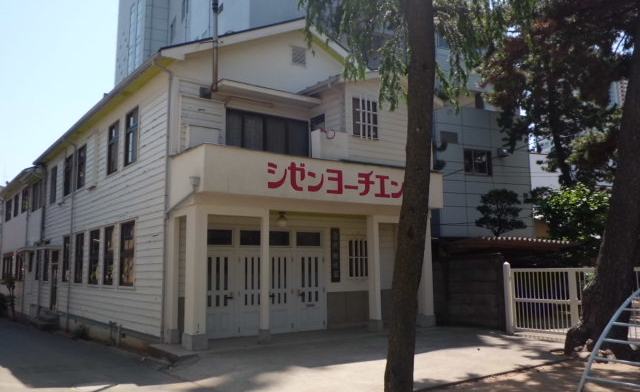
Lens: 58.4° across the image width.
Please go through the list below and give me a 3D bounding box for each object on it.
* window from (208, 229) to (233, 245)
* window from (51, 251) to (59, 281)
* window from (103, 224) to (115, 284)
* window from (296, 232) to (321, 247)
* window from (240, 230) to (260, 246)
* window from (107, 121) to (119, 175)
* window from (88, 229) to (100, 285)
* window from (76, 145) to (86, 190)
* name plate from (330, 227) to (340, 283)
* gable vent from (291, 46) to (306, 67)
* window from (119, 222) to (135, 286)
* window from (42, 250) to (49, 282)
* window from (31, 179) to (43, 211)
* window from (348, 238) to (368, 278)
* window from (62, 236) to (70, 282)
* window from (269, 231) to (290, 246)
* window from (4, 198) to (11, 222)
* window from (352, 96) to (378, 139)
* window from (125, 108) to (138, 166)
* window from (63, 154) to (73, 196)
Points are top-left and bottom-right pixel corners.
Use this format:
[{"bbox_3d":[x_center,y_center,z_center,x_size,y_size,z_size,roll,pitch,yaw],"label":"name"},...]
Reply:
[{"bbox_3d":[-2.493,1.027,14.043,0.767,0.376,0.100,4,-9,-35],"label":"window"},{"bbox_3d":[-10.748,2.839,23.261,0.120,1.236,1.133,4,-9,-35],"label":"window"},{"bbox_3d":[-6.247,1.769,16.974,0.120,1.705,0.979,4,-9,-35],"label":"window"},{"bbox_3d":[-0.295,1.146,15.135,0.775,0.385,0.080,5,-9,-35],"label":"window"},{"bbox_3d":[-1.683,1.046,14.161,0.628,0.377,0.080,5,-9,-35],"label":"window"},{"bbox_3d":[-6.230,-1.430,17.292,0.120,1.519,1.045,4,-9,-35],"label":"window"},{"bbox_3d":[-7.210,1.953,18.324,0.120,1.720,1.184,4,-9,-35],"label":"window"},{"bbox_3d":[-8.375,-1.010,20.151,0.100,1.433,1.344,5,-9,-35],"label":"window"},{"bbox_3d":[0.435,1.613,15.553,0.305,1.453,0.050,5,-9,-35],"label":"name plate"},{"bbox_3d":[-0.563,-3.788,15.595,0.458,0.470,0.080,5,-9,-35],"label":"gable vent"},{"bbox_3d":[-4.909,1.476,14.561,0.120,1.659,1.280,4,-9,-35],"label":"window"},{"bbox_3d":[-11.679,2.945,24.420,0.100,1.356,1.040,5,-9,-35],"label":"window"},{"bbox_3d":[-13.706,-0.021,27.772,0.120,1.411,2.472,4,-9,-35],"label":"window"},{"bbox_3d":[1.024,1.643,15.137,0.757,1.057,0.120,4,-9,-35],"label":"window"},{"bbox_3d":[-9.526,2.389,21.571,0.120,1.679,1.009,4,-9,-35],"label":"window"},{"bbox_3d":[-1.009,1.025,13.754,0.640,0.364,0.120,4,-9,-35],"label":"window"},{"bbox_3d":[-17.495,0.796,32.155,0.120,1.193,1.940,4,-9,-35],"label":"window"},{"bbox_3d":[1.164,-1.955,14.542,0.848,1.044,0.100,5,-9,-35],"label":"window"},{"bbox_3d":[-5.211,-1.622,15.862,0.120,1.519,1.076,4,-9,-35],"label":"window"},{"bbox_3d":[-9.716,-0.792,22.181,0.120,1.473,1.215,4,-9,-35],"label":"window"}]

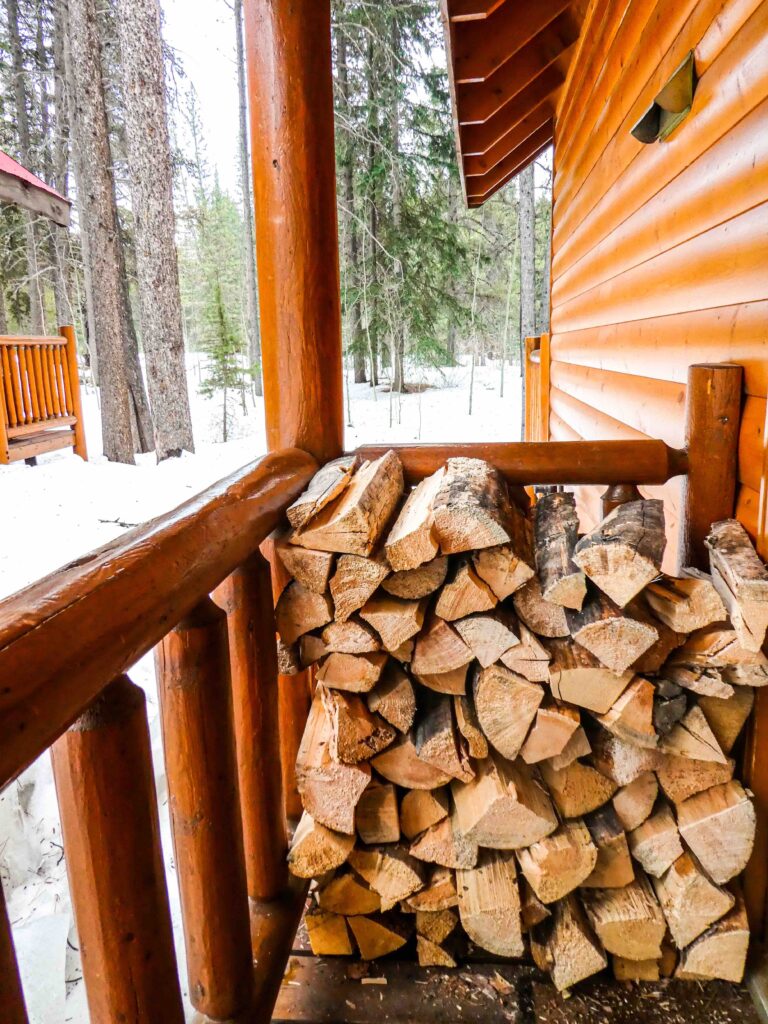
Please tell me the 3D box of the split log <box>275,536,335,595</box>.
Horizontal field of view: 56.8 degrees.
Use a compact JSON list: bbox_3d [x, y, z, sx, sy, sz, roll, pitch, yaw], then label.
[{"bbox_3d":[-0.109,0.055,1.430,0.099,0.085,0.420,0,13,7],"label":"split log"}]

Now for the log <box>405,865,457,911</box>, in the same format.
[{"bbox_3d":[0.110,0.627,1.448,0.092,0.072,0.410,0,13,8],"label":"log"}]

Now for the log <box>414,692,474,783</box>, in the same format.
[{"bbox_3d":[0.117,0.373,1.395,0.100,0.102,0.380,-1,13,4],"label":"log"}]

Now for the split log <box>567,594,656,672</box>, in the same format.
[{"bbox_3d":[0.375,0.159,1.280,0.132,0.103,0.400,0,13,7],"label":"split log"}]

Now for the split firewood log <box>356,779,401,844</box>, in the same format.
[{"bbox_3d":[0.013,0.505,1.463,0.083,0.132,0.370,0,13,7],"label":"split firewood log"}]

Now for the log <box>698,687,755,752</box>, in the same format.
[{"bbox_3d":[0.592,0.308,1.357,0.091,0.124,0.360,0,13,7],"label":"log"}]

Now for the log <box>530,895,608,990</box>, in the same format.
[{"bbox_3d":[0.351,0.689,1.385,0.099,0.167,0.410,0,13,8],"label":"log"}]

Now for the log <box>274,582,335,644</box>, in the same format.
[{"bbox_3d":[-0.113,0.133,1.448,0.104,0.112,0.420,0,13,7],"label":"log"}]

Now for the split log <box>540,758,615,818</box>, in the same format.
[{"bbox_3d":[0.374,0.448,1.468,0.130,0.116,0.420,0,13,7],"label":"split log"}]

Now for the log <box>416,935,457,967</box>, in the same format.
[{"bbox_3d":[0.120,0.750,1.476,0.070,0.069,0.400,0,13,7],"label":"log"}]

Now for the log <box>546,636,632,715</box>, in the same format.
[{"bbox_3d":[0.378,0.255,1.403,0.139,0.088,0.420,0,13,7],"label":"log"}]

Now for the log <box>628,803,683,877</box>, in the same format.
[{"bbox_3d":[0.468,0.506,1.345,0.083,0.092,0.410,0,13,8],"label":"log"}]

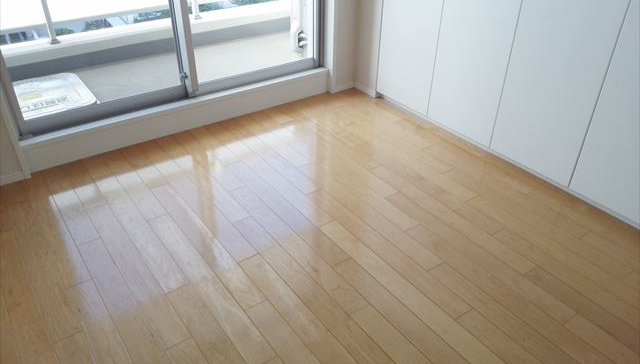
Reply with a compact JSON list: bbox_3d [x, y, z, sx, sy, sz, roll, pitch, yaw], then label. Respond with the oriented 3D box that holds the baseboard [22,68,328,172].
[{"bbox_3d":[-0.680,-0.384,2.811,1.769,0.146,0.030,-20,38,-29],"label":"baseboard"}]

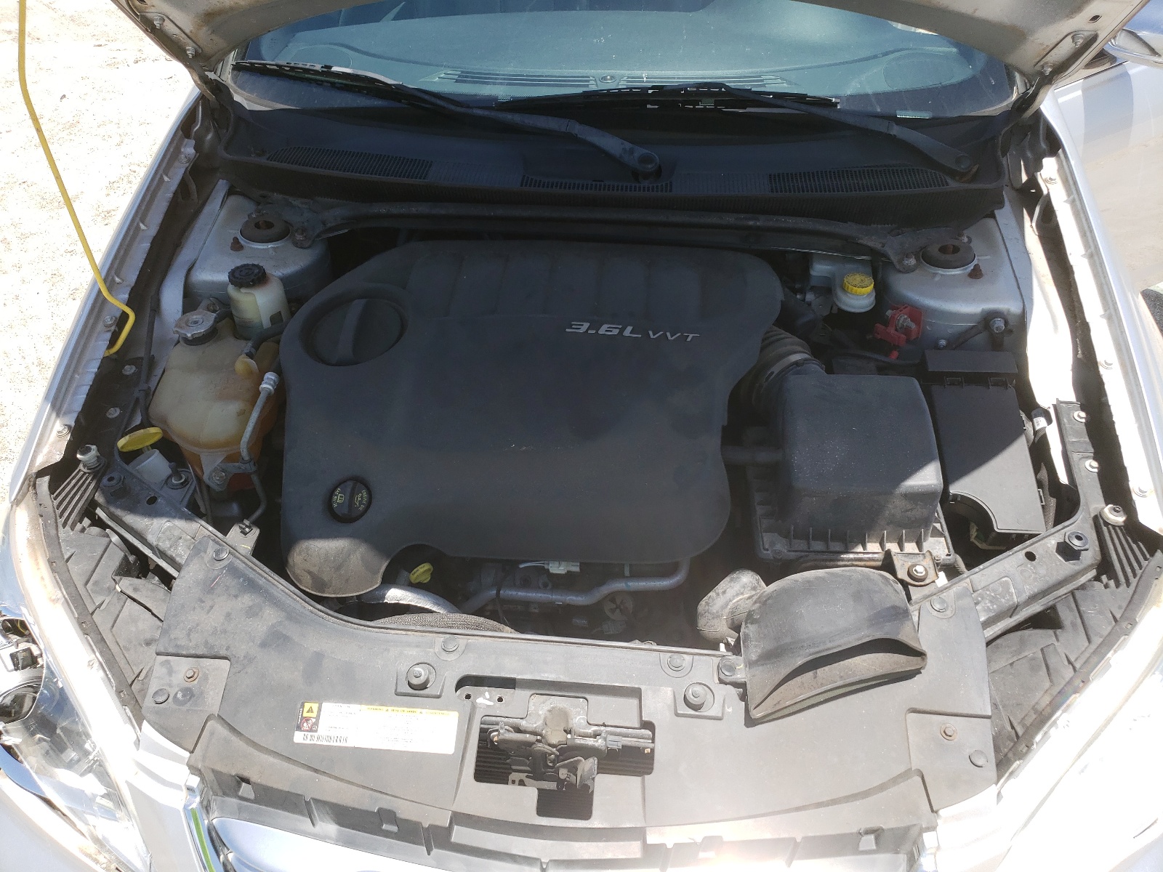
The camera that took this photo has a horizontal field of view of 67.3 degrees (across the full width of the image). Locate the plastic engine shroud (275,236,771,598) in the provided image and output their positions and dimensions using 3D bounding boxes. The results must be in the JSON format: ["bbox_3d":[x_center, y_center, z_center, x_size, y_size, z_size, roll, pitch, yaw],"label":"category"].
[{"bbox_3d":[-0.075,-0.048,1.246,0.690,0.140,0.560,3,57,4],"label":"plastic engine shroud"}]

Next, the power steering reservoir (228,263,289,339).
[{"bbox_3d":[-0.488,-0.191,1.329,0.083,0.140,0.083,3,46,4],"label":"power steering reservoir"}]

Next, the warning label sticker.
[{"bbox_3d":[-0.243,0.346,1.034,0.188,0.002,0.052,3,50,4],"label":"warning label sticker"}]

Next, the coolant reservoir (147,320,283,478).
[{"bbox_3d":[-0.523,-0.054,1.302,0.180,0.210,0.200,3,46,4],"label":"coolant reservoir"}]

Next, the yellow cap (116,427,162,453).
[{"bbox_3d":[-0.590,0.005,1.165,0.063,0.014,0.063,-4,19,11],"label":"yellow cap"}]

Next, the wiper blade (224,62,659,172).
[{"bbox_3d":[-0.246,-0.568,1.488,0.813,0.060,0.072,18,61,14],"label":"wiper blade"}]

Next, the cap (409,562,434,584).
[{"bbox_3d":[-0.206,0.178,1.130,0.032,0.024,0.018,-13,32,30],"label":"cap"}]

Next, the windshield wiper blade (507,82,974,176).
[{"bbox_3d":[0.252,-0.550,1.463,0.784,0.060,0.156,12,59,10],"label":"windshield wiper blade"}]

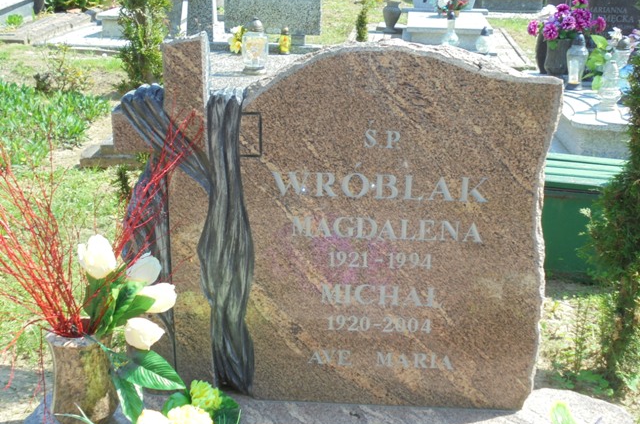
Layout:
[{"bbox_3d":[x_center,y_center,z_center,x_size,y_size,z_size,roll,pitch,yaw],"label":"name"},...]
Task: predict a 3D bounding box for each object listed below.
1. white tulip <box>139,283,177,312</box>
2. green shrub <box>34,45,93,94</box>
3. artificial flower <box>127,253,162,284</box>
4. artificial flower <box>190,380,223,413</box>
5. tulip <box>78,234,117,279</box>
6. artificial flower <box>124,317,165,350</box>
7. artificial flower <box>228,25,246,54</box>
[{"bbox_3d":[-0.321,0.169,1.570,0.070,0.058,0.060,2,21,0],"label":"white tulip"},{"bbox_3d":[-2.000,-1.111,6.200,0.440,0.380,0.420,2,21,0],"label":"green shrub"},{"bbox_3d":[-0.349,0.112,1.580,0.066,0.065,0.060,2,21,0],"label":"artificial flower"},{"bbox_3d":[-0.234,0.381,1.640,0.062,0.058,0.060,2,21,0],"label":"artificial flower"},{"bbox_3d":[-0.437,0.087,1.560,0.068,0.080,0.066,2,21,0],"label":"tulip"},{"bbox_3d":[-0.347,0.240,1.570,0.072,0.062,0.062,2,21,0],"label":"artificial flower"},{"bbox_3d":[-0.571,-1.193,5.500,0.125,0.200,0.125,2,21,0],"label":"artificial flower"}]

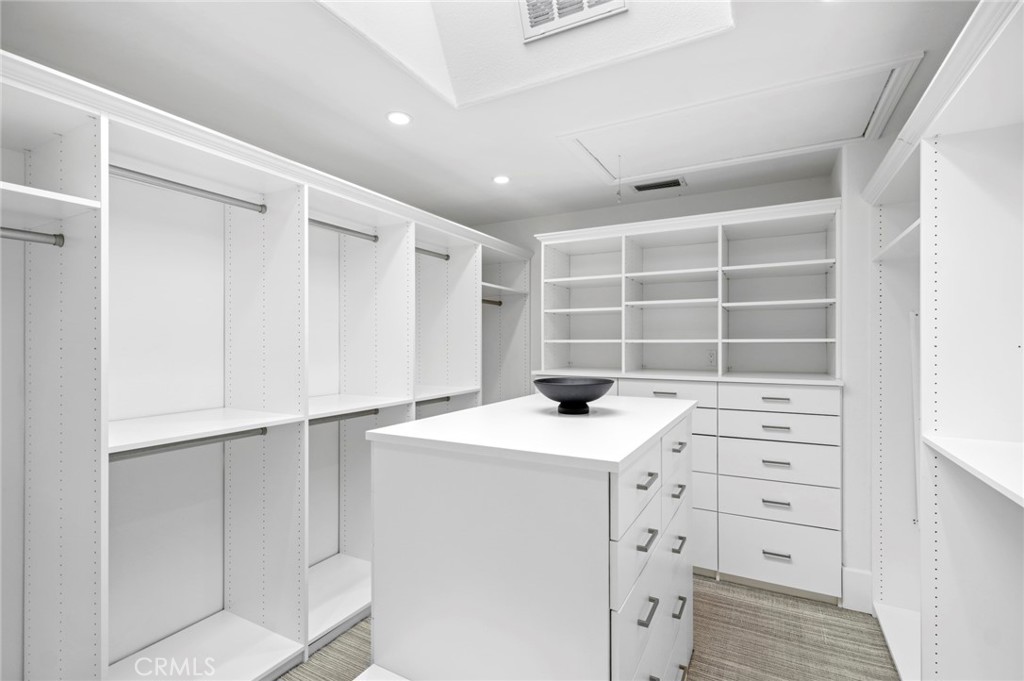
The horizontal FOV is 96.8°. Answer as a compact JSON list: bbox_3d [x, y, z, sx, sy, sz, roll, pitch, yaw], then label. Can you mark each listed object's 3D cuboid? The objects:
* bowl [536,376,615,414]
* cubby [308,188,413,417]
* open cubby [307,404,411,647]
[{"bbox_3d":[0.238,0.216,1.742,0.307,0.118,0.307,0,0,0],"label":"bowl"},{"bbox_3d":[-1.015,-0.169,2.502,0.610,1.053,0.712,0,0,29],"label":"cubby"},{"bbox_3d":[-1.011,0.869,2.494,0.610,1.012,0.712,0,0,29],"label":"open cubby"}]

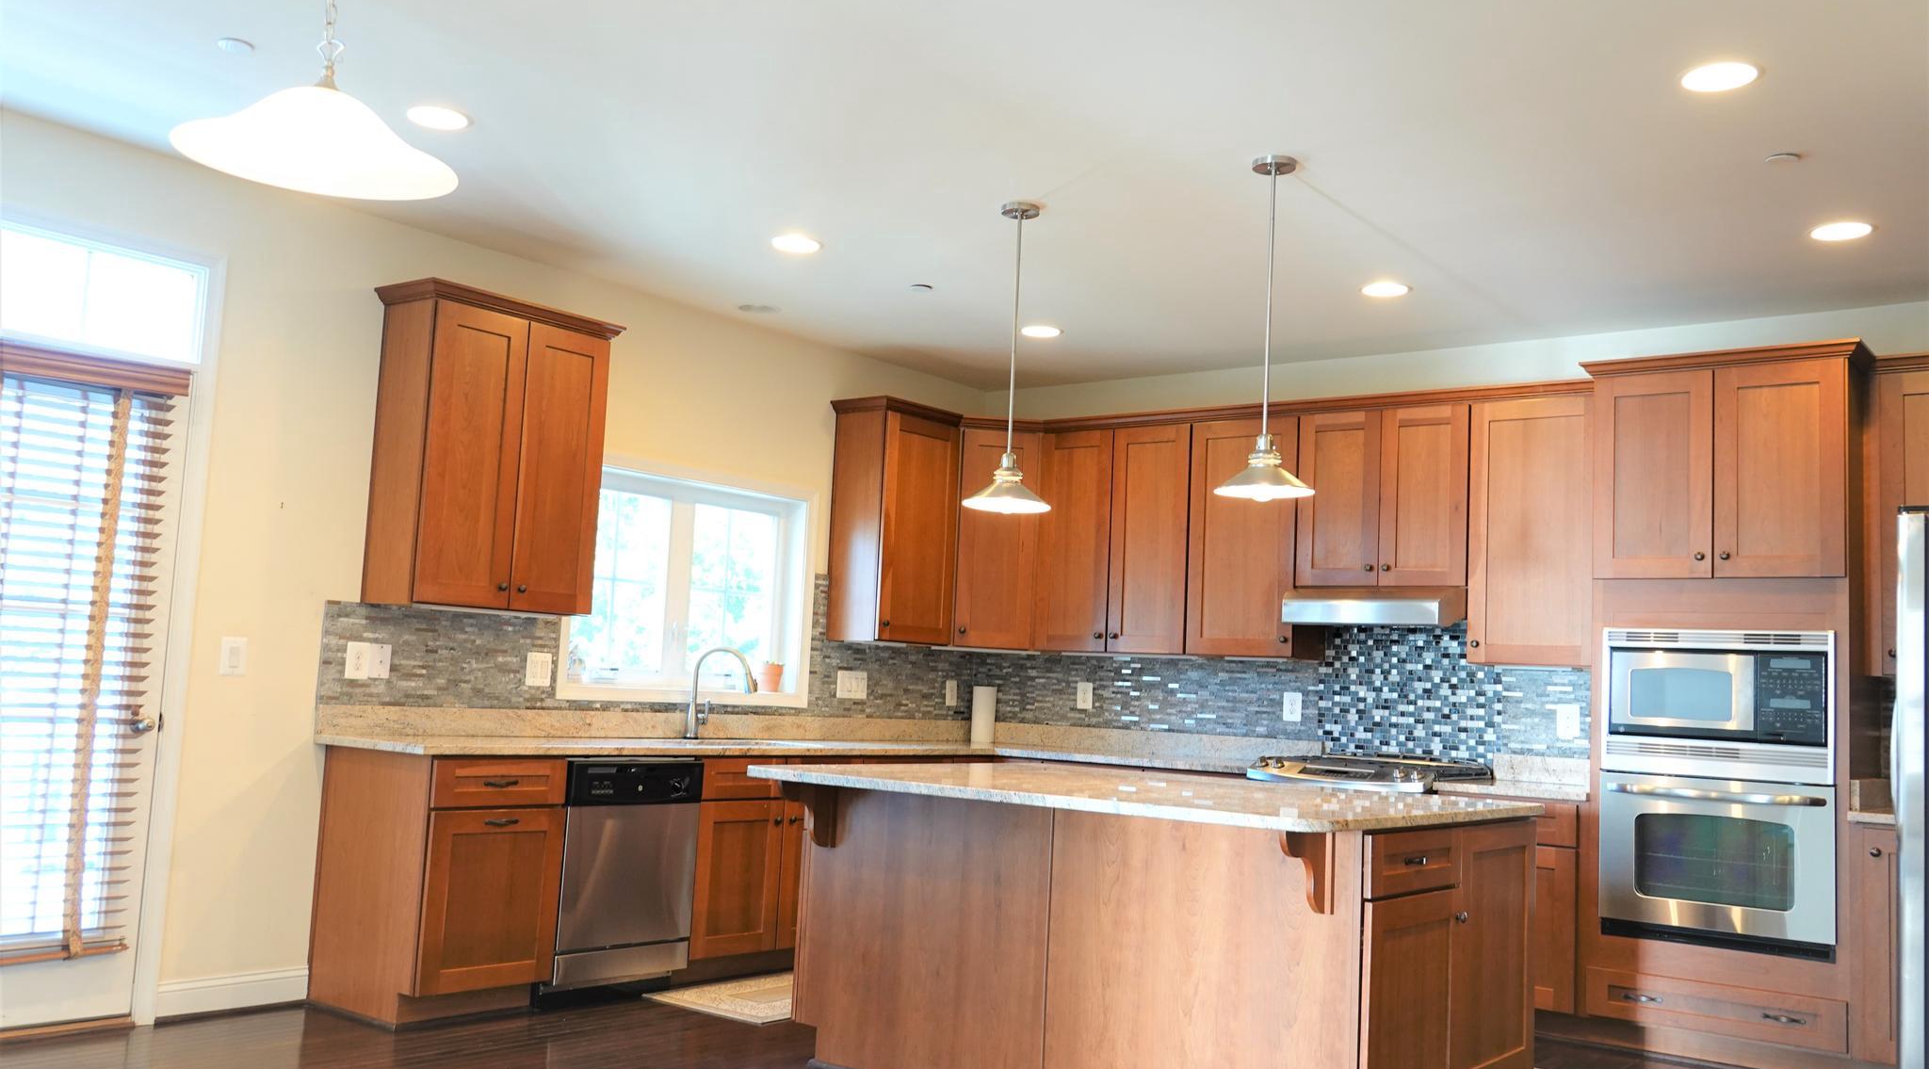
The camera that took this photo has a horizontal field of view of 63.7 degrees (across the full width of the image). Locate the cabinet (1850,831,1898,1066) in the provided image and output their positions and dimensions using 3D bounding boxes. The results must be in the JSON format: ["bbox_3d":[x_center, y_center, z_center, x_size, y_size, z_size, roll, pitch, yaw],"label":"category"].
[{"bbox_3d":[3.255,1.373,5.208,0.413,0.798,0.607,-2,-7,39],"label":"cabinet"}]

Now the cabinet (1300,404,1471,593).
[{"bbox_3d":[1.871,-0.143,6.731,0.759,0.770,0.317,-2,-7,39],"label":"cabinet"}]

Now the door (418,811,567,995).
[{"bbox_3d":[-1.581,1.219,5.198,0.025,0.591,0.527,-1,-7,38],"label":"door"}]

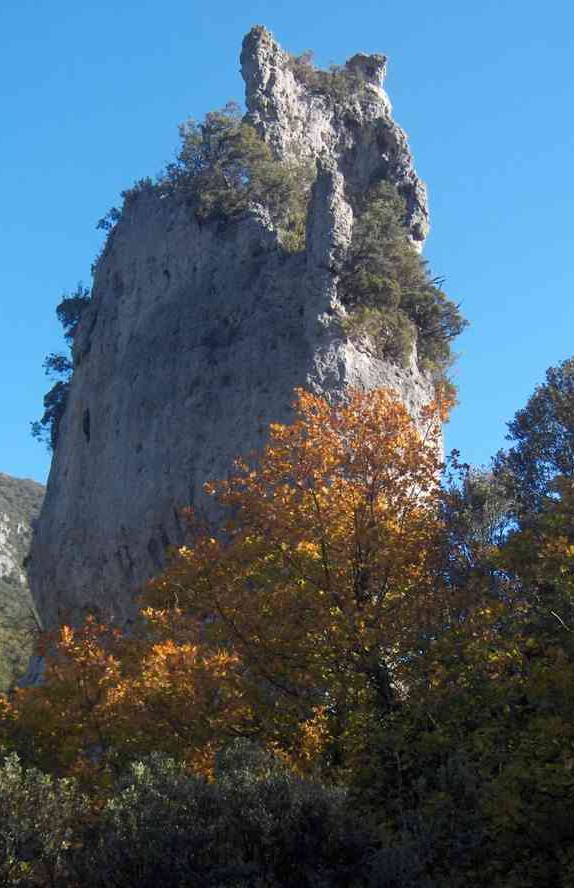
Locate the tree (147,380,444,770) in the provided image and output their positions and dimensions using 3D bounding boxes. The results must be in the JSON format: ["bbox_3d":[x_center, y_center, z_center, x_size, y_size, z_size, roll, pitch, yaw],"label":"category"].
[{"bbox_3d":[0.194,2.819,27.000,5.445,6.957,5.200,0,-12,0],"label":"tree"}]

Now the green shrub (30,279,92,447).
[{"bbox_3d":[-8.949,-2.959,56.000,1.766,6.444,2.600,0,-12,0],"label":"green shrub"}]

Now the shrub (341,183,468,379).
[{"bbox_3d":[4.383,-6.403,55.000,4.558,6.837,4.000,0,-12,0],"label":"shrub"}]

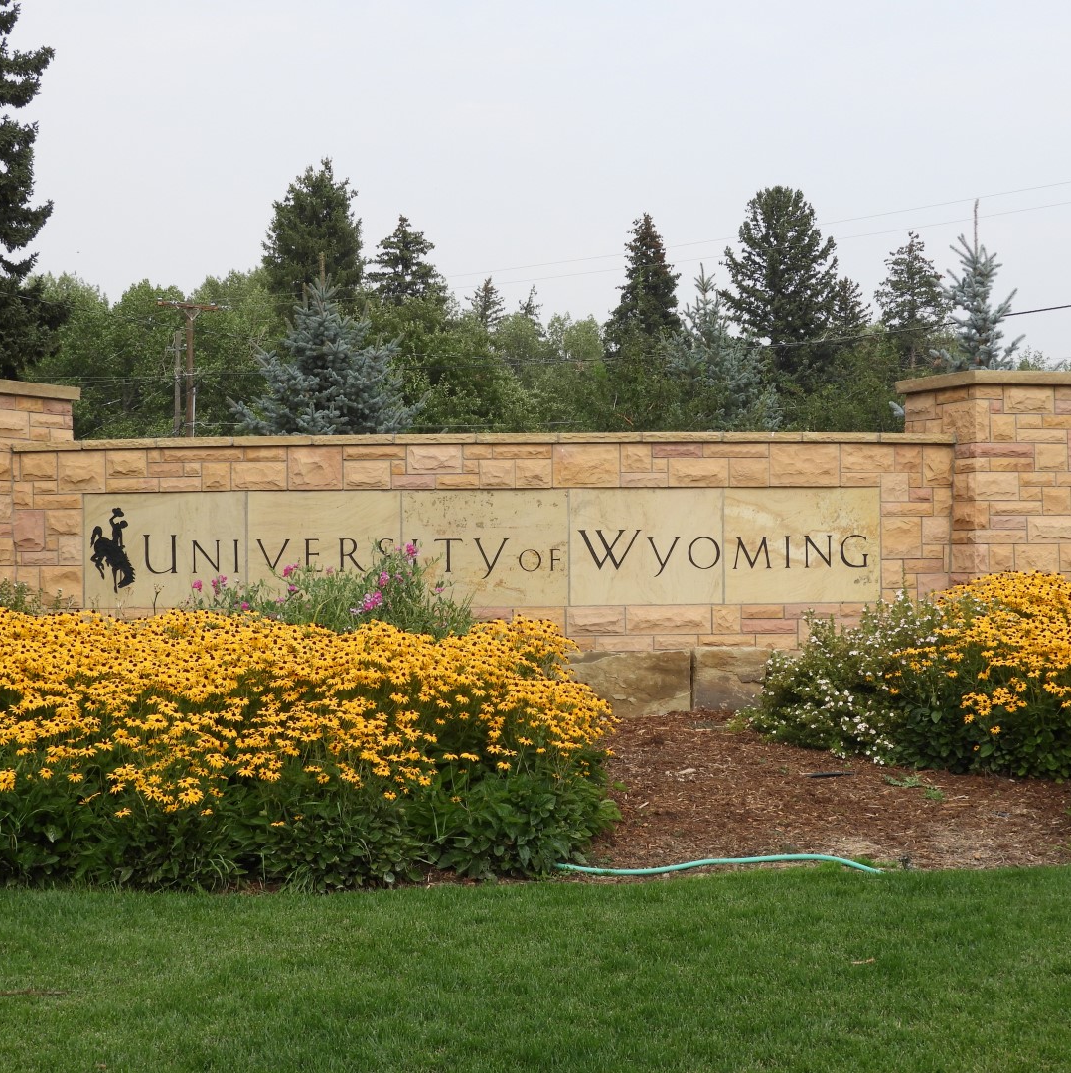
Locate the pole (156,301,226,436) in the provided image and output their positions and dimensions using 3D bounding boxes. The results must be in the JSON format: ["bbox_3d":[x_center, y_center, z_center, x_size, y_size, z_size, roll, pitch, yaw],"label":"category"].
[{"bbox_3d":[-12.290,-2.970,81.000,2.500,10.800,0.400,0,0,-38],"label":"pole"}]

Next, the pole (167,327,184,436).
[{"bbox_3d":[-12.940,-2.500,82.000,0.450,9.900,0.320,0,0,-38],"label":"pole"}]

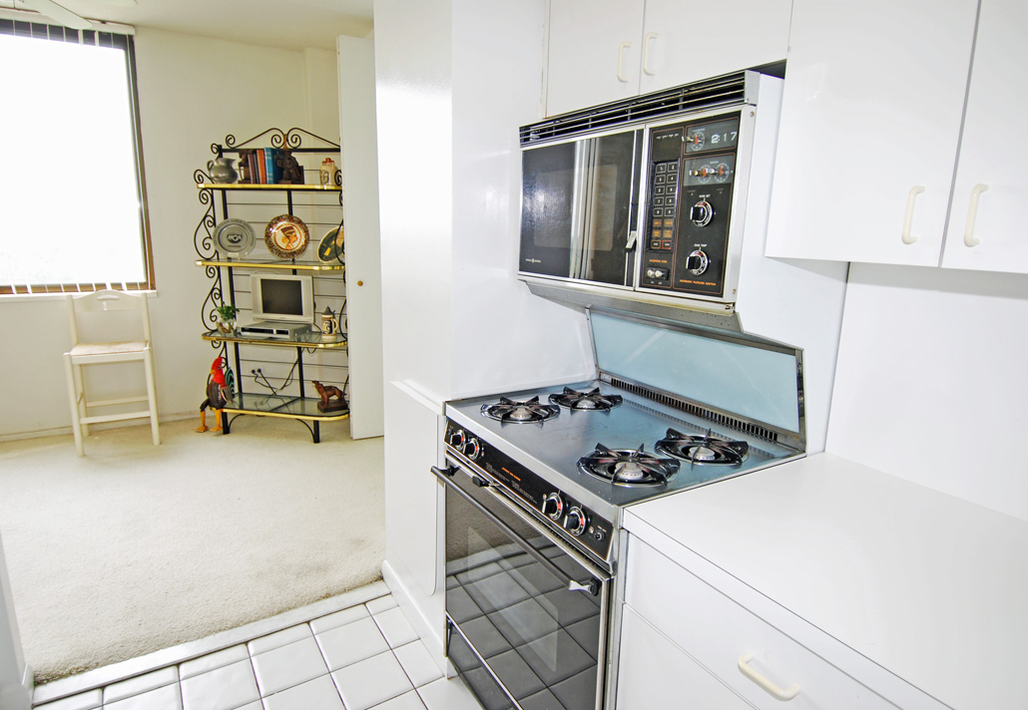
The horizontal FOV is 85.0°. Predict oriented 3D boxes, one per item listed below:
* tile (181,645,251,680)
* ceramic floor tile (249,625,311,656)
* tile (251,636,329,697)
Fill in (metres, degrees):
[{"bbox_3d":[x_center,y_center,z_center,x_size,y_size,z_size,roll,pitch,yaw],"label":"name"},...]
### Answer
[{"bbox_3d":[-0.990,1.019,1.866,0.203,0.010,0.078,-6,14,-32],"label":"tile"},{"bbox_3d":[-0.819,1.008,1.978,0.204,0.010,0.074,-6,14,-31],"label":"ceramic floor tile"},{"bbox_3d":[-0.740,1.028,1.856,0.203,0.010,0.206,-6,14,-32],"label":"tile"}]

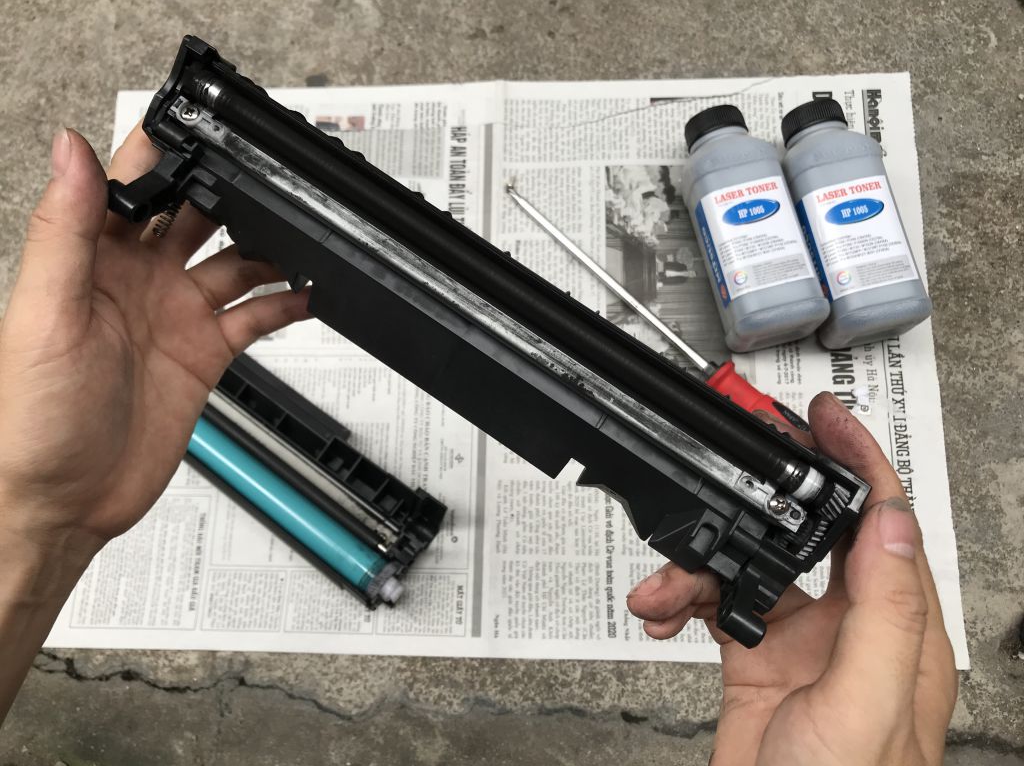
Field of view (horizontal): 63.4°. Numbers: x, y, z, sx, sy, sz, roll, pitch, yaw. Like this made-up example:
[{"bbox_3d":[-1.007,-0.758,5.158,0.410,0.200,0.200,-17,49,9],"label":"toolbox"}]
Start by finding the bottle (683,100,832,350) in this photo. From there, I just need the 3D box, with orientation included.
[{"bbox_3d":[0.158,-0.107,0.563,0.058,0.060,0.162,-13,77,1],"label":"bottle"}]

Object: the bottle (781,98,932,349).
[{"bbox_3d":[0.223,-0.109,0.560,0.058,0.060,0.162,-12,77,1],"label":"bottle"}]

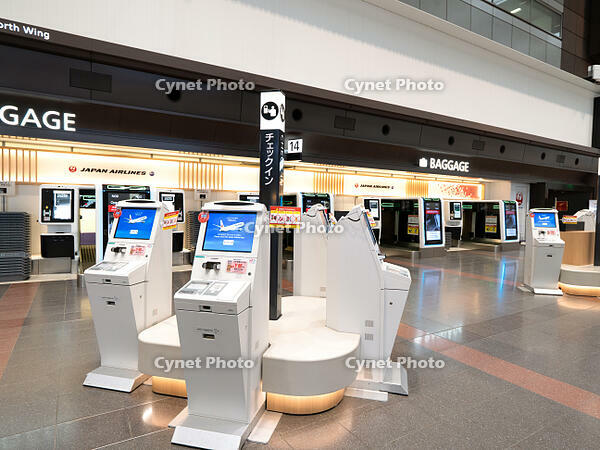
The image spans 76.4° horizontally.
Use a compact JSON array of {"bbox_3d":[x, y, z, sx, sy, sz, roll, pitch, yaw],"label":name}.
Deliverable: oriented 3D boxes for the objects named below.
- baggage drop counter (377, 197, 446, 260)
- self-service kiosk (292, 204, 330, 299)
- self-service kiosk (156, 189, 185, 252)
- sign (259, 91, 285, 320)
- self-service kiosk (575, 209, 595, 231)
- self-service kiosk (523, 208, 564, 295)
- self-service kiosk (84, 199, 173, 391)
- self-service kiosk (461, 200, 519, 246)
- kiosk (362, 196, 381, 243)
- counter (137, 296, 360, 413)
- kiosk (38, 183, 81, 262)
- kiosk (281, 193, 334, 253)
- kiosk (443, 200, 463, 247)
[{"bbox_3d":[3.946,0.024,13.327,1.187,1.850,1.660,-1,1,-32],"label":"baggage drop counter"},{"bbox_3d":[0.308,0.508,4.508,0.675,1.513,0.445,2,3,14],"label":"self-service kiosk"},{"bbox_3d":[-3.357,-0.071,9.809,0.707,1.713,0.400,-1,1,-32],"label":"self-service kiosk"},{"bbox_3d":[-0.261,-0.167,3.530,0.188,2.065,0.165,2,3,14],"label":"sign"},{"bbox_3d":[6.367,0.462,8.241,0.600,1.530,0.460,1,1,14],"label":"self-service kiosk"},{"bbox_3d":[4.533,0.478,7.105,0.460,1.530,0.600,0,1,13],"label":"self-service kiosk"},{"bbox_3d":[-1.446,0.538,3.322,0.445,1.513,0.675,2,3,14],"label":"self-service kiosk"},{"bbox_3d":[7.958,-0.013,15.874,1.196,1.850,1.660,-1,1,-32],"label":"self-service kiosk"},{"bbox_3d":[2.458,-0.102,13.501,0.682,1.726,0.400,-1,1,-32],"label":"kiosk"},{"bbox_3d":[-0.242,1.085,3.524,1.820,0.445,1.800,2,3,14],"label":"counter"},{"bbox_3d":[-5.380,-0.052,8.525,0.736,1.713,0.400,-1,1,-32],"label":"kiosk"},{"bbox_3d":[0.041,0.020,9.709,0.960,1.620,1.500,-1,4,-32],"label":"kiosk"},{"bbox_3d":[6.440,-0.104,16.030,0.692,1.795,0.400,-1,1,-32],"label":"kiosk"}]

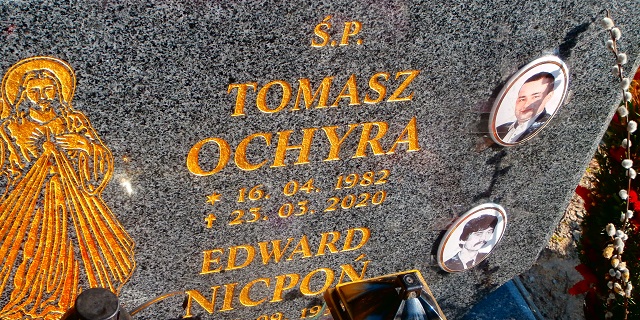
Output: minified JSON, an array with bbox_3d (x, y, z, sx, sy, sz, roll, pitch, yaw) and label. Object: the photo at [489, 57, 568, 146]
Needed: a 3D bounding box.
[{"bbox_3d":[0.227,-0.060,0.939,0.089,0.120,0.012,-7,44,-22],"label":"photo"}]

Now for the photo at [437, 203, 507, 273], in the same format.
[{"bbox_3d":[0.189,0.099,1.076,0.089,0.120,0.012,-7,44,-22],"label":"photo"}]

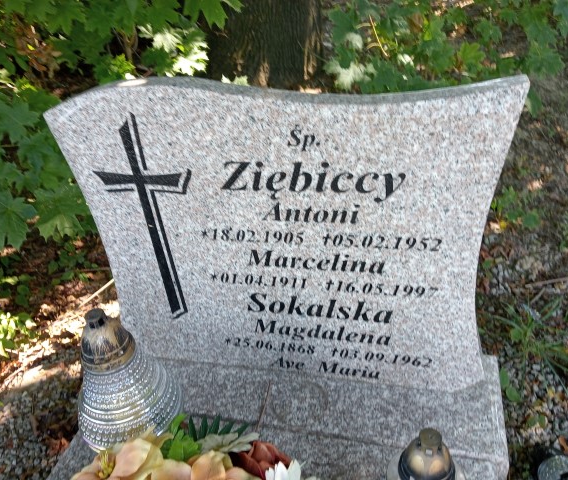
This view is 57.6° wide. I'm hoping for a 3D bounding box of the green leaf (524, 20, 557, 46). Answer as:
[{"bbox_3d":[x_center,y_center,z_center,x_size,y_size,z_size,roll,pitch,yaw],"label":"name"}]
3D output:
[{"bbox_3d":[0.869,-0.700,1.750,0.115,0.085,0.060,-7,29,0],"label":"green leaf"}]

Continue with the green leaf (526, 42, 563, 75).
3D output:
[{"bbox_3d":[0.882,-0.611,1.750,0.130,0.110,0.060,-7,29,0],"label":"green leaf"}]

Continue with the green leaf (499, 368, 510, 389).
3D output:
[{"bbox_3d":[0.504,0.316,1.180,0.028,0.025,0.042,-7,29,0],"label":"green leaf"}]

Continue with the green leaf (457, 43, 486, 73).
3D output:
[{"bbox_3d":[0.635,-0.618,1.750,0.098,0.095,0.055,-7,29,0],"label":"green leaf"}]

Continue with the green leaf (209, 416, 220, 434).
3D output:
[{"bbox_3d":[-0.104,0.277,0.775,0.015,0.031,0.014,-7,29,0],"label":"green leaf"}]

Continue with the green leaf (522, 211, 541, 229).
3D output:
[{"bbox_3d":[0.838,-0.069,1.750,0.068,0.035,0.070,-7,29,0],"label":"green leaf"}]

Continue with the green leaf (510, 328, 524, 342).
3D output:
[{"bbox_3d":[0.599,0.246,1.330,0.037,0.020,0.040,-7,29,0],"label":"green leaf"}]

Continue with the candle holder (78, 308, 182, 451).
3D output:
[{"bbox_3d":[-0.272,0.211,0.817,0.170,0.235,0.170,-7,29,0],"label":"candle holder"}]

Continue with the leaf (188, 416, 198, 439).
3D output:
[{"bbox_3d":[-0.136,0.280,0.770,0.015,0.032,0.015,-7,29,0],"label":"leaf"}]

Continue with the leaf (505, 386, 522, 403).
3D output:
[{"bbox_3d":[0.520,0.350,1.170,0.038,0.020,0.043,-7,29,0],"label":"leaf"}]

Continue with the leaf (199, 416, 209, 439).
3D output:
[{"bbox_3d":[-0.118,0.280,0.770,0.015,0.032,0.015,-7,29,0],"label":"leaf"}]

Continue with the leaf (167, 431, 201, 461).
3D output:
[{"bbox_3d":[-0.141,0.290,0.730,0.048,0.035,0.035,-7,29,0],"label":"leaf"}]

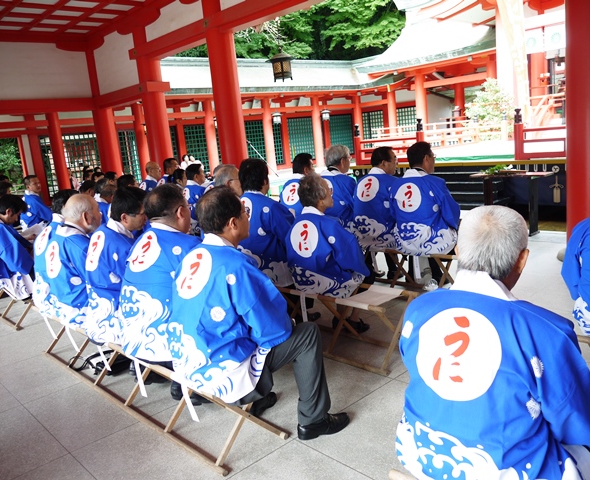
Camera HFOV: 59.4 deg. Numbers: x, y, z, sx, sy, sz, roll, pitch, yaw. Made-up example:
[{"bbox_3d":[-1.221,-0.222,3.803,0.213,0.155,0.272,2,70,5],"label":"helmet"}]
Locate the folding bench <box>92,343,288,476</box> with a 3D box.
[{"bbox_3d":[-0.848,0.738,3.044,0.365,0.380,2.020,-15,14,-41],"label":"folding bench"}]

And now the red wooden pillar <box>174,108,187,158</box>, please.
[{"bbox_3d":[-3.702,-3.120,17.174,0.220,2.550,0.220,-14,14,-41],"label":"red wooden pillar"}]

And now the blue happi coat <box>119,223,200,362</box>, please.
[{"bbox_3d":[-0.571,0.238,2.667,0.500,0.720,0.560,-14,14,-41],"label":"blue happi coat"}]

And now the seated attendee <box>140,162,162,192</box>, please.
[{"bbox_3d":[-1.974,-0.515,7.932,0.690,1.340,0.580,-14,14,-41],"label":"seated attendee"}]

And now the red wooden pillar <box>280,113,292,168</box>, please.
[{"bbox_3d":[-0.438,-4.681,24.487,0.310,2.641,0.310,-5,11,1],"label":"red wooden pillar"}]

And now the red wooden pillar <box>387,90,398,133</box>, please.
[{"bbox_3d":[4.219,-5.018,22.221,0.310,2.670,0.310,-14,14,-41],"label":"red wooden pillar"}]

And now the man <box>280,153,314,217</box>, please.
[{"bbox_3d":[0.196,-0.286,5.605,0.690,1.310,0.580,-14,14,-41],"label":"man"}]

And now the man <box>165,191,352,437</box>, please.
[{"bbox_3d":[-0.190,0.353,2.423,0.690,1.250,0.610,-14,14,-41],"label":"man"}]

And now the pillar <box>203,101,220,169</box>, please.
[{"bbox_3d":[-2.571,-3.066,16.082,0.310,2.620,0.310,-14,14,-41],"label":"pillar"}]

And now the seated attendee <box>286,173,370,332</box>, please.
[{"bbox_3d":[0.322,0.119,3.533,0.637,1.187,0.520,-15,14,-41],"label":"seated attendee"}]

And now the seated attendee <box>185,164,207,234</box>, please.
[{"bbox_3d":[-1.183,-0.412,7.090,0.690,1.290,0.580,-14,14,-41],"label":"seated attendee"}]

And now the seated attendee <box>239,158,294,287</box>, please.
[{"bbox_3d":[-0.051,0.010,3.992,0.665,1.305,0.520,-15,14,-41],"label":"seated attendee"}]

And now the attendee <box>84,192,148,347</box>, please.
[{"bbox_3d":[-0.872,0.275,3.168,0.679,1.246,0.500,-15,14,-41],"label":"attendee"}]

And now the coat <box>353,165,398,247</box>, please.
[{"bbox_3d":[0.845,-0.308,4.762,0.490,0.750,0.590,-14,14,-41],"label":"coat"}]

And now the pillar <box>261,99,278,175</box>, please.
[{"bbox_3d":[-0.847,-3.514,17.645,0.310,2.610,0.310,-5,10,1],"label":"pillar"}]

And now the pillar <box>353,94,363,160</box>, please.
[{"bbox_3d":[2.567,-4.452,20.736,0.310,2.650,0.310,-5,10,1],"label":"pillar"}]

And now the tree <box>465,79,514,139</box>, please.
[{"bbox_3d":[6.199,-4.080,16.500,1.500,2.000,1.400,-2,11,21],"label":"tree"}]

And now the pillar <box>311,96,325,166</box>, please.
[{"bbox_3d":[1.035,-4.771,22.948,0.350,3.048,0.350,-5,11,1],"label":"pillar"}]

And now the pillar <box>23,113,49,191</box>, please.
[{"bbox_3d":[-8.501,-2.633,17.100,0.330,2.958,0.320,-15,14,-41],"label":"pillar"}]

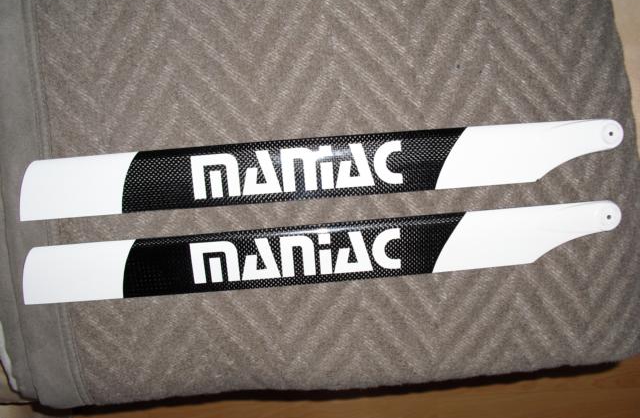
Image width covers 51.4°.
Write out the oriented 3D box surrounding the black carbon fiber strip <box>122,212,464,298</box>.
[{"bbox_3d":[-0.026,0.045,0.663,0.345,0.009,0.059,-5,96,0],"label":"black carbon fiber strip"}]

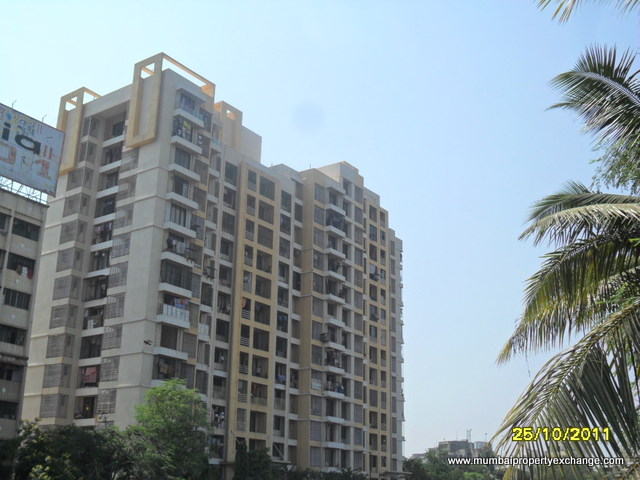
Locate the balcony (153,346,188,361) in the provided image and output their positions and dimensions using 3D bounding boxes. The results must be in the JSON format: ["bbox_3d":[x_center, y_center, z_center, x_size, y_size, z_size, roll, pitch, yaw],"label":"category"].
[{"bbox_3d":[-13.386,10.291,73.298,0.846,0.669,3.422,-12,-23,33],"label":"balcony"}]

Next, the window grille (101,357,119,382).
[{"bbox_3d":[-18.992,11.752,73.711,2.490,2.150,0.250,-12,-22,34],"label":"window grille"}]

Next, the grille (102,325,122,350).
[{"bbox_3d":[-18.944,8.998,74.602,2.490,2.200,0.250,-12,-22,34],"label":"grille"}]

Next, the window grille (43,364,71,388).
[{"bbox_3d":[-25.136,13.157,77.977,2.478,2.163,1.160,-12,-23,33],"label":"window grille"}]

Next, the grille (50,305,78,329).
[{"bbox_3d":[-25.136,7.651,79.900,2.488,2.222,1.131,-12,-23,33],"label":"grille"}]

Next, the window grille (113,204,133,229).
[{"bbox_3d":[-18.751,-2.233,78.234,2.490,2.250,0.250,-12,-22,34],"label":"window grille"}]

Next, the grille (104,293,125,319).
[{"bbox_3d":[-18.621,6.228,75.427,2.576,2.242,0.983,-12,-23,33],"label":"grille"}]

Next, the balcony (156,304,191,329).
[{"bbox_3d":[-13.333,7.028,74.437,0.846,1.701,3.481,-12,-23,33],"label":"balcony"}]

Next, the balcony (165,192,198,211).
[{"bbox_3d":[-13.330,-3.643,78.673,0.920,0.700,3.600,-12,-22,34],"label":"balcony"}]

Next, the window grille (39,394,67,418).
[{"bbox_3d":[-25.130,15.872,77.042,2.507,2.183,1.200,-12,-23,33],"label":"window grille"}]

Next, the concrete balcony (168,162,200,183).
[{"bbox_3d":[-13.121,-6.473,79.138,0.846,0.639,3.501,-12,-23,33],"label":"concrete balcony"}]

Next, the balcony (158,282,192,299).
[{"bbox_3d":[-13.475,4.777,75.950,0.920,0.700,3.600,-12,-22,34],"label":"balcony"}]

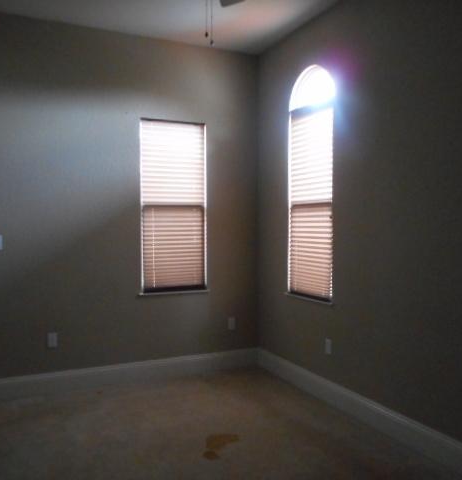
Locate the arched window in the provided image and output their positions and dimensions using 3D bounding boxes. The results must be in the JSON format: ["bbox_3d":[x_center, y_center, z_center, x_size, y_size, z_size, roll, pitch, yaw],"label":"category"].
[{"bbox_3d":[0.655,-0.459,3.760,0.090,1.855,0.625,-1,1,-25],"label":"arched window"}]

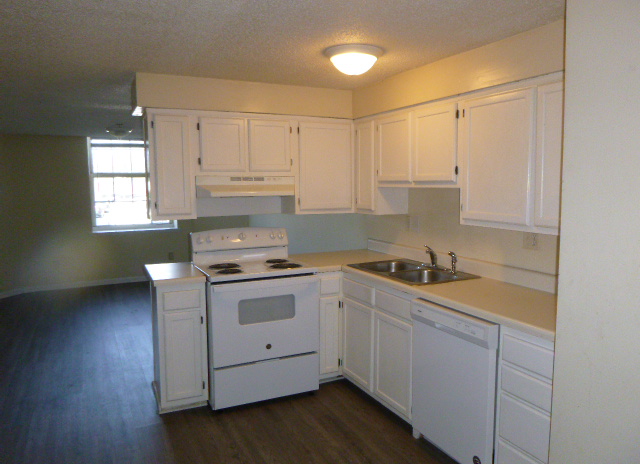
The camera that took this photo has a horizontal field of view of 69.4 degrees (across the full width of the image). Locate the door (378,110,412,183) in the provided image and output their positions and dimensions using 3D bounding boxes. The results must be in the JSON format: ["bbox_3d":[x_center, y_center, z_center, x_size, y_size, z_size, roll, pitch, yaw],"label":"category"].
[{"bbox_3d":[0.541,-0.584,3.301,0.032,0.453,0.406,-3,7,-26],"label":"door"}]

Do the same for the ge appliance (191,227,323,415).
[{"bbox_3d":[-0.490,0.573,3.435,0.765,1.145,0.711,-3,6,-25],"label":"ge appliance"}]

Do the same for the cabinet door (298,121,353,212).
[{"bbox_3d":[0.043,-0.508,3.639,0.457,0.684,0.020,-3,6,-25],"label":"cabinet door"}]

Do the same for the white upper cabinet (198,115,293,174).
[{"bbox_3d":[-0.594,-0.646,3.489,0.754,0.456,0.316,-3,6,-25],"label":"white upper cabinet"}]

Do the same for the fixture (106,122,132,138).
[{"bbox_3d":[-2.408,-1.203,5.470,0.326,0.187,0.326,-3,6,-25],"label":"fixture"}]

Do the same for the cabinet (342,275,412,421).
[{"bbox_3d":[0.615,0.734,3.236,0.577,0.853,0.872,-3,6,-25],"label":"cabinet"}]

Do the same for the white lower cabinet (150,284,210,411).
[{"bbox_3d":[-0.995,0.746,3.206,0.321,0.853,0.490,-3,6,-25],"label":"white lower cabinet"}]

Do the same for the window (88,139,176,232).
[{"bbox_3d":[-2.860,-0.720,7.044,1.258,1.411,0.109,-3,6,-25],"label":"window"}]

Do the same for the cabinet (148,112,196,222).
[{"bbox_3d":[-1.073,-0.473,3.277,0.310,0.752,0.316,-3,6,-25],"label":"cabinet"}]

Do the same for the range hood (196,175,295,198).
[{"bbox_3d":[-0.566,-0.341,3.465,0.754,0.146,0.440,-3,6,-25],"label":"range hood"}]

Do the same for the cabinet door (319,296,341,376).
[{"bbox_3d":[0.067,0.776,3.452,0.163,0.599,0.020,-3,6,-25],"label":"cabinet door"}]

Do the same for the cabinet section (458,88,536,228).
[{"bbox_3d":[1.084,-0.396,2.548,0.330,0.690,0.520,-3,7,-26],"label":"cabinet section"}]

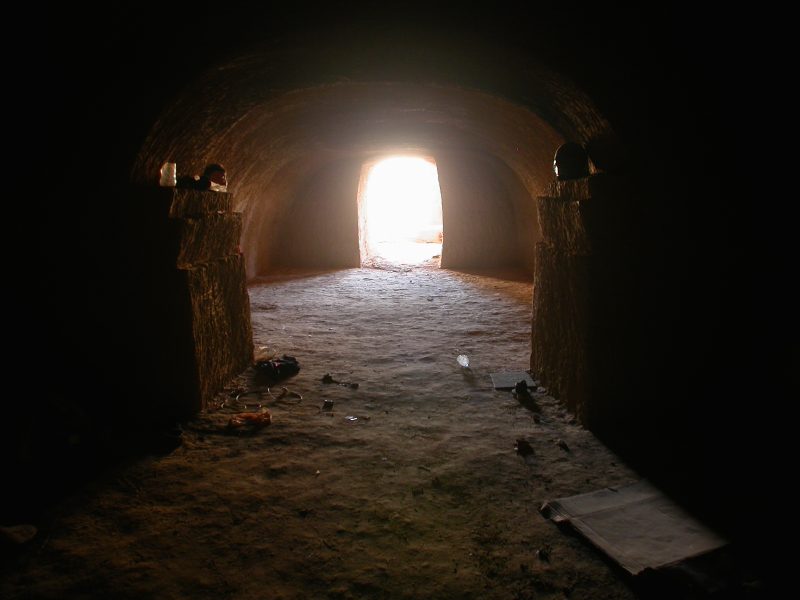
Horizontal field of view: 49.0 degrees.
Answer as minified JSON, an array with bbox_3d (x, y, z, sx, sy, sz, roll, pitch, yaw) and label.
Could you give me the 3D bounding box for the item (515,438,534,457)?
[{"bbox_3d":[0.684,0.809,4.861,0.105,0.070,0.100,0,7,0],"label":"item"}]

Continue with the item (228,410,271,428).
[{"bbox_3d":[-0.927,0.728,5.482,0.280,0.075,0.150,1,7,7],"label":"item"}]

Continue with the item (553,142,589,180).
[{"bbox_3d":[1.149,-0.930,5.900,0.260,0.250,0.230,5,9,36],"label":"item"}]

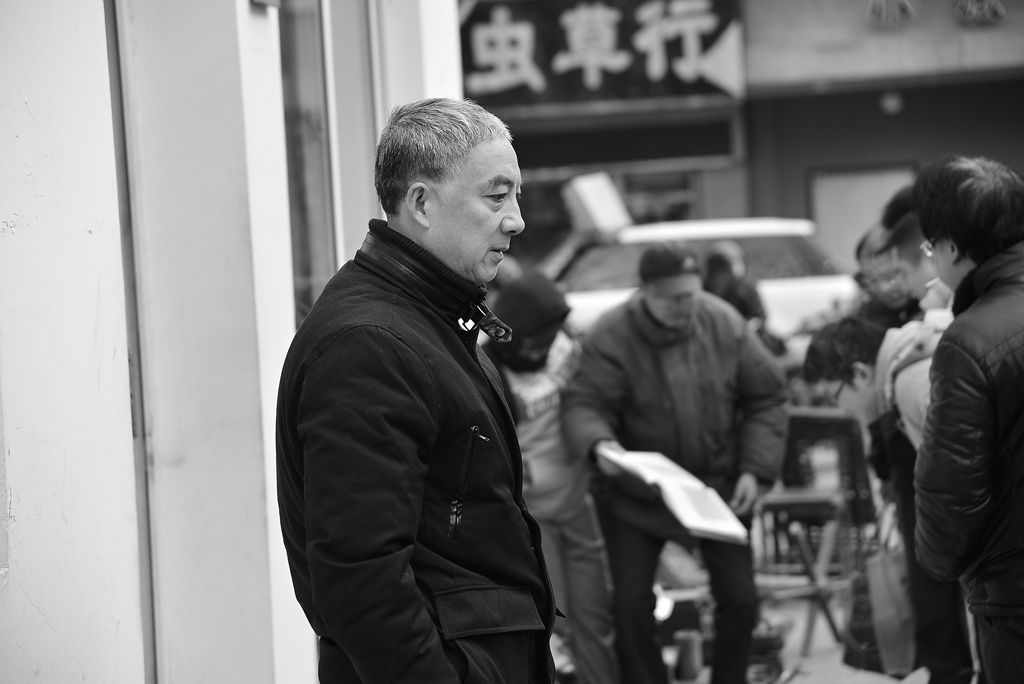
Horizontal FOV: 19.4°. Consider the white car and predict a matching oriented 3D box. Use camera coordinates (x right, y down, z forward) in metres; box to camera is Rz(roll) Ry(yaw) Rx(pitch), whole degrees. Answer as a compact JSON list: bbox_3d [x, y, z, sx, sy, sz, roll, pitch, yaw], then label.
[{"bbox_3d":[1.020,-0.190,23.800,4.300,1.500,1.780,-3,2,0],"label":"white car"}]

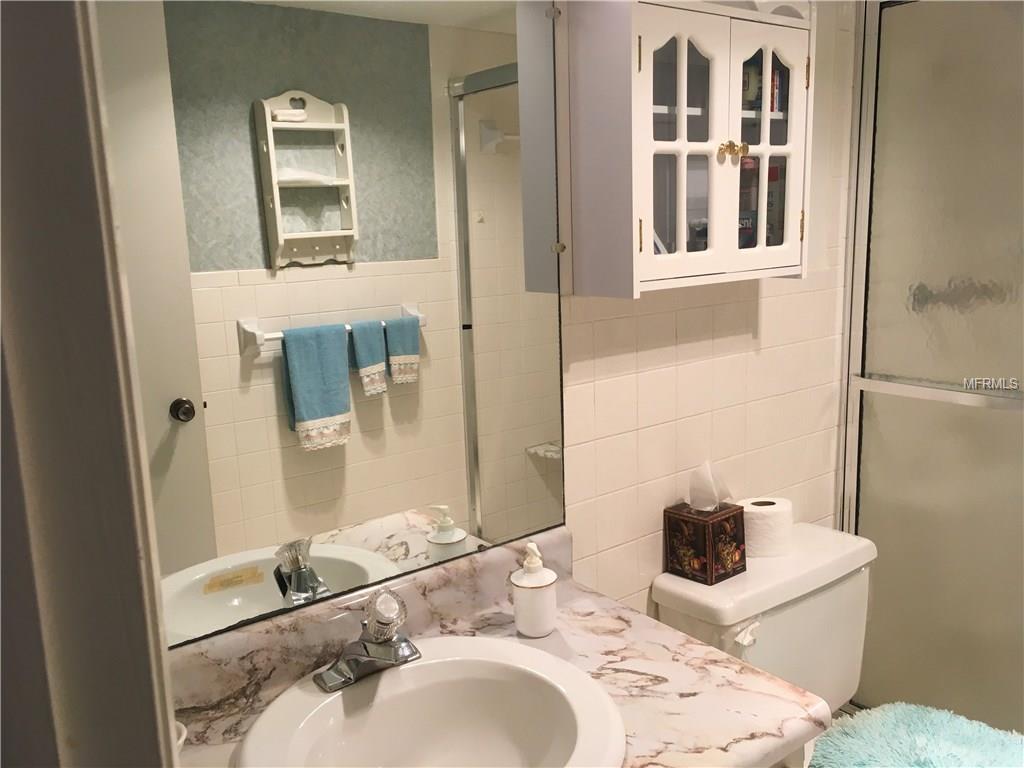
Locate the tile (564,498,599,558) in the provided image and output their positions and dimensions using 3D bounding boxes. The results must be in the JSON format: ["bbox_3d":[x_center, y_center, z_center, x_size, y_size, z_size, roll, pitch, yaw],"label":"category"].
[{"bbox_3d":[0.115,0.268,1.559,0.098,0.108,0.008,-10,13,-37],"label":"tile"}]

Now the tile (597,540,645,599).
[{"bbox_3d":[0.201,0.361,1.641,0.108,0.108,0.008,-10,13,-37],"label":"tile"}]

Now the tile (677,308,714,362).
[{"bbox_3d":[0.358,-0.097,1.695,0.108,0.108,0.008,-10,13,-37],"label":"tile"}]

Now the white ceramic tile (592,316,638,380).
[{"bbox_3d":[0.189,-0.065,1.576,0.108,0.108,0.011,-10,13,-36],"label":"white ceramic tile"}]

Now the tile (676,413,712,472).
[{"bbox_3d":[0.366,0.117,1.734,0.108,0.108,0.008,-10,13,-37],"label":"tile"}]

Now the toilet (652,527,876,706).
[{"bbox_3d":[0.686,0.754,1.609,0.515,0.740,0.690,-10,13,-36],"label":"toilet"}]

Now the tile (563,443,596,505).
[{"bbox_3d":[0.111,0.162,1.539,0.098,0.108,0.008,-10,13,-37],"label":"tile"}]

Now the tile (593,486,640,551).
[{"bbox_3d":[0.198,0.254,1.621,0.108,0.108,0.008,-10,13,-37],"label":"tile"}]

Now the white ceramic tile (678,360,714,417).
[{"bbox_3d":[0.366,0.011,1.725,0.108,0.108,0.011,-10,13,-36],"label":"white ceramic tile"}]

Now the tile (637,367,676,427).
[{"bbox_3d":[0.279,0.027,1.661,0.108,0.108,0.011,-10,13,-36],"label":"tile"}]

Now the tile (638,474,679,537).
[{"bbox_3d":[0.287,0.242,1.701,0.108,0.108,0.011,-10,13,-36],"label":"tile"}]

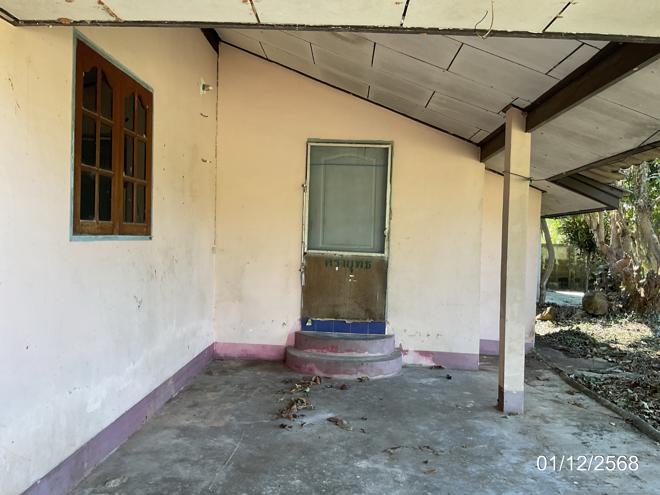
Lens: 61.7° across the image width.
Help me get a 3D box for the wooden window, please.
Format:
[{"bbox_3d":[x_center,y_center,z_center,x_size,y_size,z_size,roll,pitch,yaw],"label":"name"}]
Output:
[{"bbox_3d":[-1.390,-0.609,3.587,0.070,1.070,1.225,2,1,1],"label":"wooden window"}]

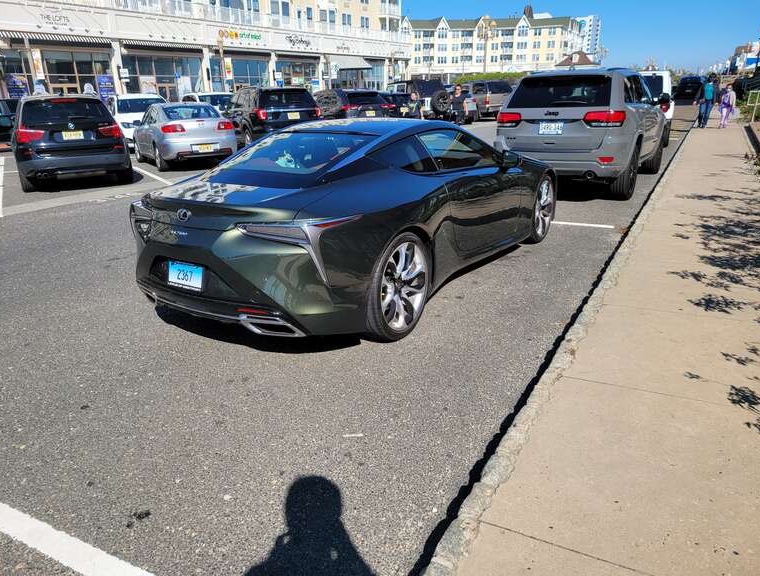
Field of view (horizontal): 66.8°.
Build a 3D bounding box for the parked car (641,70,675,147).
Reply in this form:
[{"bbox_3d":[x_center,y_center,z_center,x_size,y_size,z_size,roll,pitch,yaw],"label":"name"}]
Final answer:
[{"bbox_3d":[7.421,-5.103,16.399,1.880,1.850,4.600,9,22,28],"label":"parked car"}]

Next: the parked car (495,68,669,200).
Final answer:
[{"bbox_3d":[3.591,-2.692,9.773,1.943,1.760,4.820,11,22,30],"label":"parked car"}]

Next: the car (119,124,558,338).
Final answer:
[{"bbox_3d":[0.155,-0.856,5.280,1.920,1.345,4.760,11,23,32],"label":"car"}]

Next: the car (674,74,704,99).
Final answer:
[{"bbox_3d":[26.315,-17.005,49.012,1.970,1.780,4.850,9,21,26],"label":"car"}]

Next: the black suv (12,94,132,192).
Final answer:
[{"bbox_3d":[-6.422,-3.071,11.761,1.880,1.670,4.650,-12,21,-29],"label":"black suv"}]

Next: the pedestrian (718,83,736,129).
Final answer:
[{"bbox_3d":[11.584,-6.042,19.155,0.500,1.420,0.330,13,24,36],"label":"pedestrian"}]

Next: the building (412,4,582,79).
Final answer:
[{"bbox_3d":[28.168,-63.658,157.987,50.000,19.200,22.000,0,19,3],"label":"building"}]

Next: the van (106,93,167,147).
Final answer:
[{"bbox_3d":[-7.971,-5.523,19.085,1.870,1.690,4.650,-12,22,-29],"label":"van"}]

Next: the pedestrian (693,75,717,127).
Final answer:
[{"bbox_3d":[10.922,-6.237,19.278,0.600,1.730,0.380,9,22,28],"label":"pedestrian"}]

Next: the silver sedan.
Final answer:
[{"bbox_3d":[-4.863,-3.806,14.129,1.760,1.465,4.510,-12,21,-28],"label":"silver sedan"}]

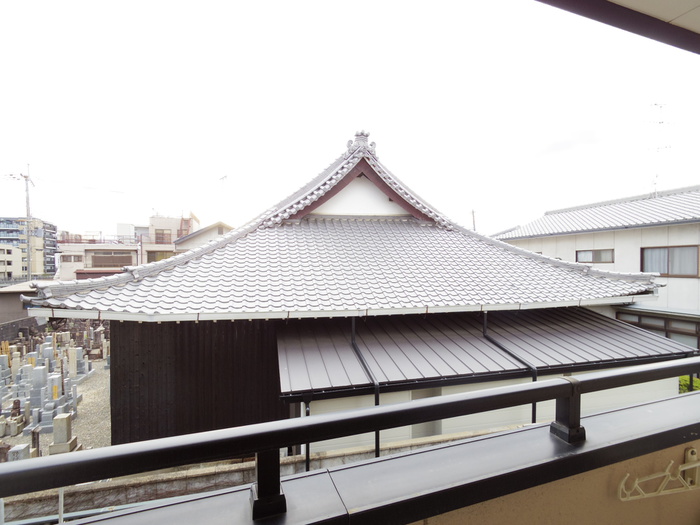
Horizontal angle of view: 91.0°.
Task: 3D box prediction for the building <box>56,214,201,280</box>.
[{"bbox_3d":[-28.568,-0.995,47.915,15.800,10.200,10.000,0,1,-10],"label":"building"}]

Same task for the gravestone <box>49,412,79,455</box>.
[{"bbox_3d":[-6.925,4.117,8.307,0.411,0.801,0.332,0,1,-15],"label":"gravestone"}]

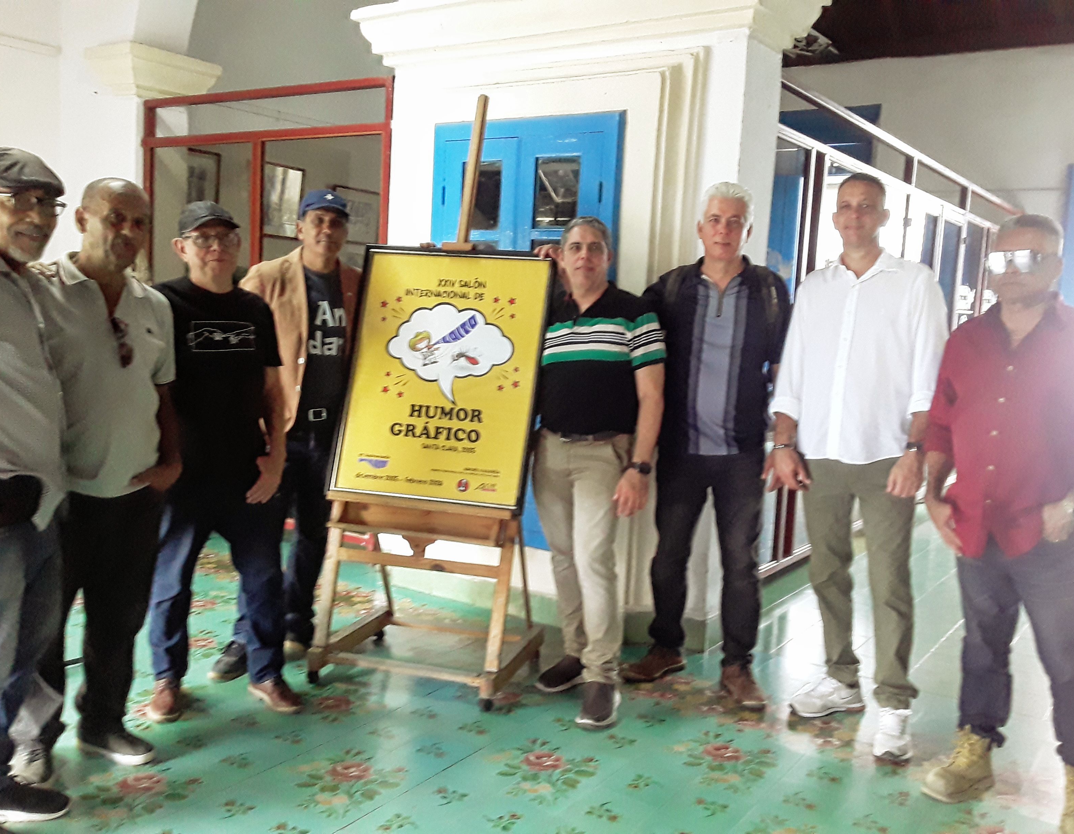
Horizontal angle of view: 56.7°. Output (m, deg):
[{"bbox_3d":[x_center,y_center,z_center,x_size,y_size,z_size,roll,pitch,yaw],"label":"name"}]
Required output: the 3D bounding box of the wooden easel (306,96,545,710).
[{"bbox_3d":[-0.336,-0.108,3.543,0.692,2.121,0.581,5,7,16],"label":"wooden easel"}]

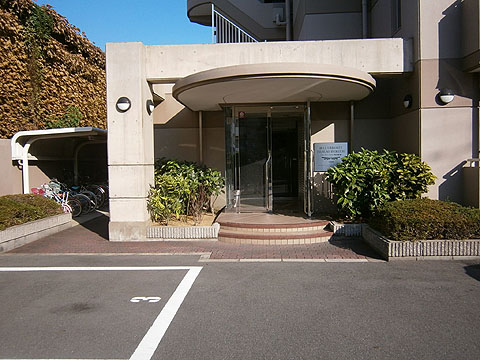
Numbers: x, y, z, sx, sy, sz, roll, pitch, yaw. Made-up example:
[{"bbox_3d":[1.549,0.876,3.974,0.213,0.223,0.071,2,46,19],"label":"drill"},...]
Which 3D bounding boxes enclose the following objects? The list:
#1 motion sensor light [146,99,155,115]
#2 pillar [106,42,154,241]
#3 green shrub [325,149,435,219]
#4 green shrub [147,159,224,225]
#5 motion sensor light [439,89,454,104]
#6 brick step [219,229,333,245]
[{"bbox_3d":[-1.651,-1.339,6.686,0.120,0.250,0.240,0,2,3],"label":"motion sensor light"},{"bbox_3d":[-2.012,-0.674,6.798,0.650,3.530,0.630,0,2,3],"label":"pillar"},{"bbox_3d":[2.322,0.140,6.171,1.580,1.320,1.150,0,2,3],"label":"green shrub"},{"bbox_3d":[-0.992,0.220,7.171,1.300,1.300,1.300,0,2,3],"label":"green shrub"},{"bbox_3d":[3.332,-1.358,5.826,0.240,0.250,0.130,0,2,3],"label":"motion sensor light"},{"bbox_3d":[0.687,1.009,6.415,2.130,0.150,0.680,0,2,3],"label":"brick step"}]

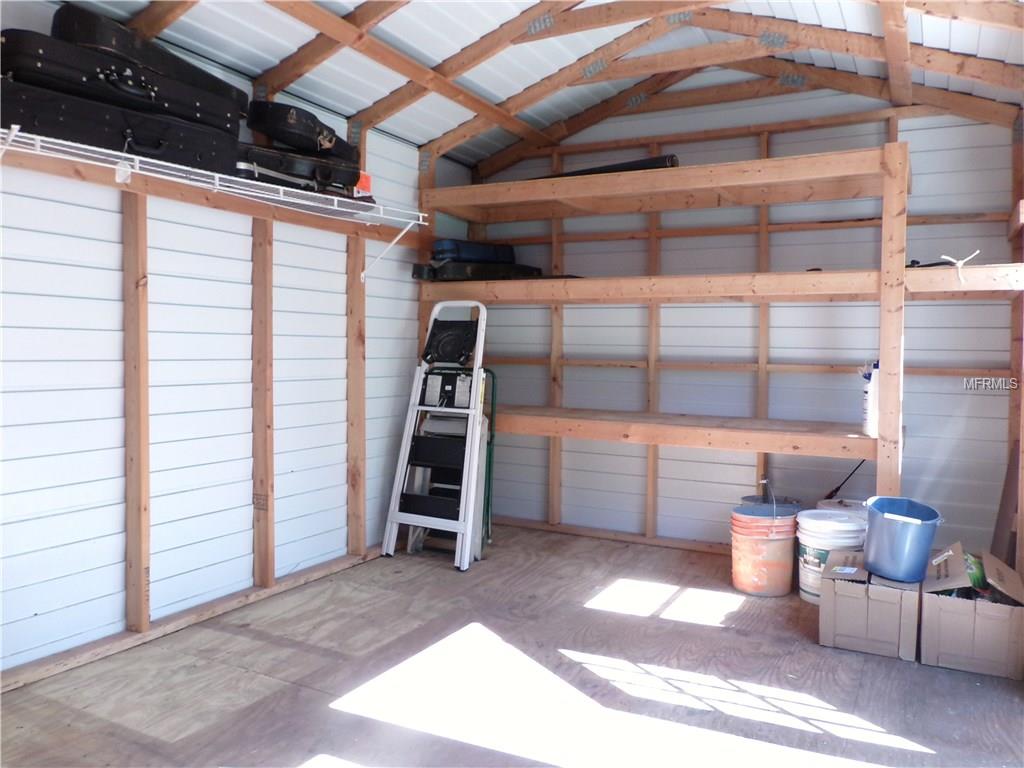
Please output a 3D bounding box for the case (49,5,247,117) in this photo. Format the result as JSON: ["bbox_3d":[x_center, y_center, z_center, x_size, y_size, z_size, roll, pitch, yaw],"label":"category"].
[{"bbox_3d":[-1.224,-1.060,2.634,0.280,0.130,0.760,2,2,29],"label":"case"}]

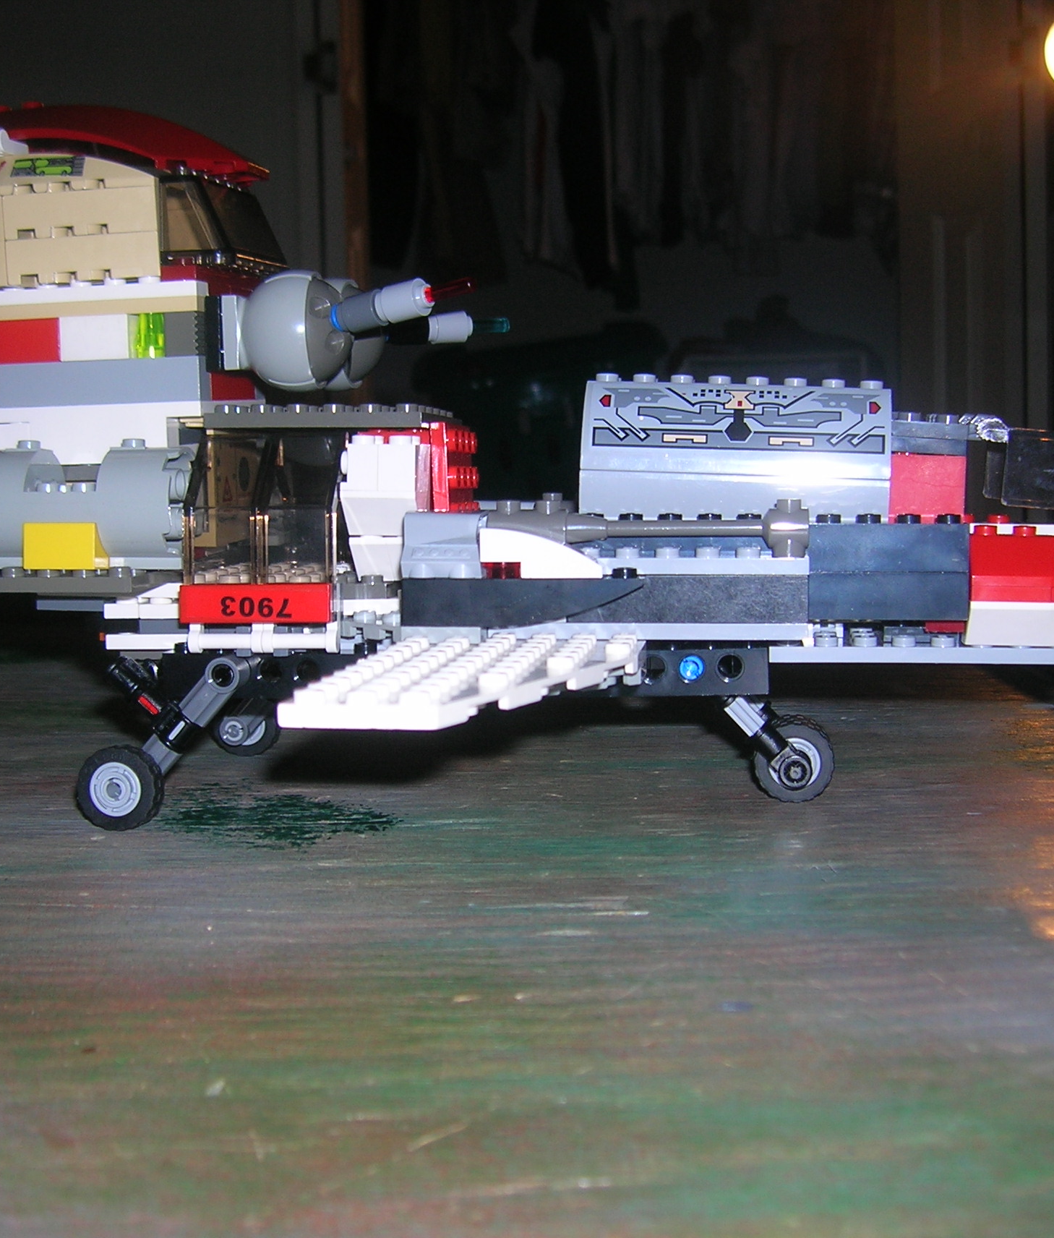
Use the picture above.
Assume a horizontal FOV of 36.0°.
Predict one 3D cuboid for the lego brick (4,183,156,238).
[{"bbox_3d":[-0.095,-0.088,0.353,0.032,0.011,0.015,-2,4,11],"label":"lego brick"}]

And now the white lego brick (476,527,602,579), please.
[{"bbox_3d":[0.003,-0.013,0.319,0.024,0.010,0.008,0,5,8],"label":"white lego brick"}]

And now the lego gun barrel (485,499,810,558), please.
[{"bbox_3d":[0.024,-0.019,0.331,0.065,0.012,0.009,0,7,8],"label":"lego gun barrel"}]

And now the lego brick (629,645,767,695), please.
[{"bbox_3d":[0.035,0.010,0.346,0.032,0.011,0.008,0,6,5],"label":"lego brick"}]

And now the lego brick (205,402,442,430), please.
[{"bbox_3d":[-0.043,-0.045,0.369,0.048,0.005,0.047,1,5,8],"label":"lego brick"}]

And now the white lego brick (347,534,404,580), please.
[{"bbox_3d":[-0.029,-0.014,0.350,0.016,0.010,0.015,0,6,7],"label":"white lego brick"}]

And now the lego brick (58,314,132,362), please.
[{"bbox_3d":[-0.093,-0.062,0.358,0.016,0.010,0.009,0,5,10],"label":"lego brick"}]

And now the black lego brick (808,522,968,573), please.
[{"bbox_3d":[0.073,-0.014,0.331,0.032,0.010,0.008,0,5,8],"label":"black lego brick"}]

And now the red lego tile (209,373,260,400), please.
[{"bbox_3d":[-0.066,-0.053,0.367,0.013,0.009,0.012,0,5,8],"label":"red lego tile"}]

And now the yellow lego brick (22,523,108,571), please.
[{"bbox_3d":[-0.096,-0.015,0.340,0.016,0.010,0.008,0,5,8],"label":"yellow lego brick"}]

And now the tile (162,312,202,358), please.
[{"bbox_3d":[-0.074,-0.062,0.359,0.008,0.010,0.013,0,6,11],"label":"tile"}]

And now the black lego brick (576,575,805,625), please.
[{"bbox_3d":[0.033,-0.005,0.329,0.048,0.010,0.009,0,6,5],"label":"black lego brick"}]

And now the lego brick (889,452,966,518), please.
[{"bbox_3d":[0.085,-0.028,0.346,0.016,0.015,0.008,3,8,8],"label":"lego brick"}]

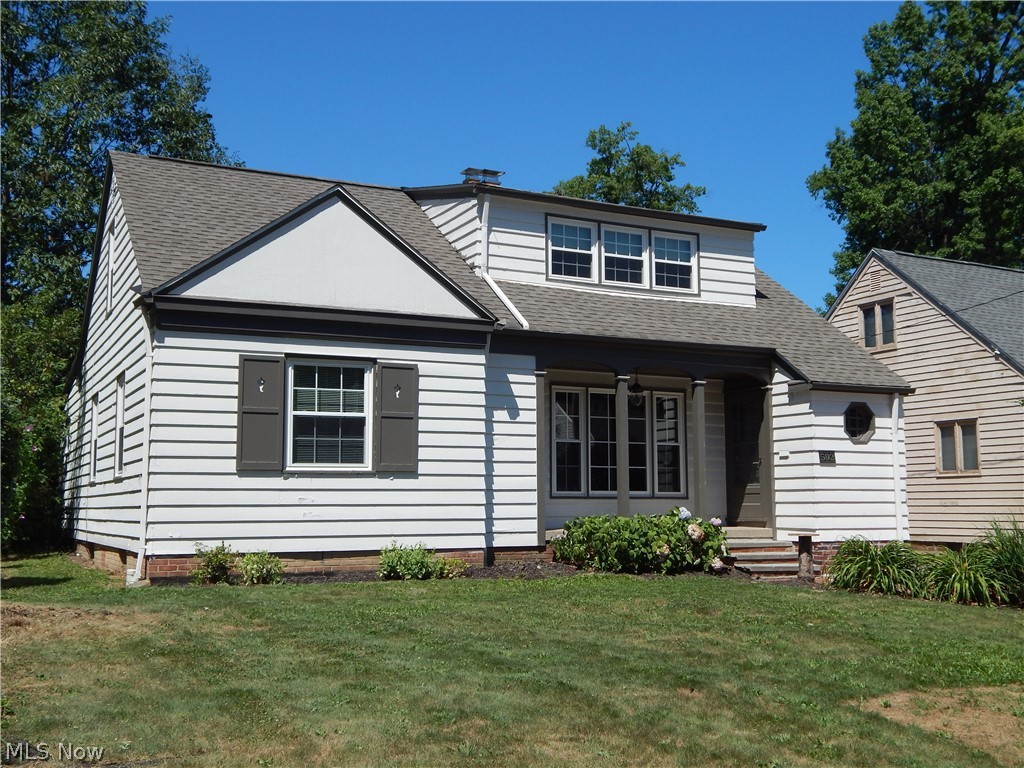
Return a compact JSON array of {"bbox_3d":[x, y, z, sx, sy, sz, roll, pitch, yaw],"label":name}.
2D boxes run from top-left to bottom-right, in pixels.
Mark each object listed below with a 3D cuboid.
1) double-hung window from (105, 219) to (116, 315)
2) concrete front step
[{"bbox_3d":[-6.081,-1.749,17.015,0.080,1.360,0.666,3,-7,-26],"label":"double-hung window"},{"bbox_3d":[3.677,2.549,16.326,1.310,0.490,0.900,3,-7,-26],"label":"concrete front step"}]

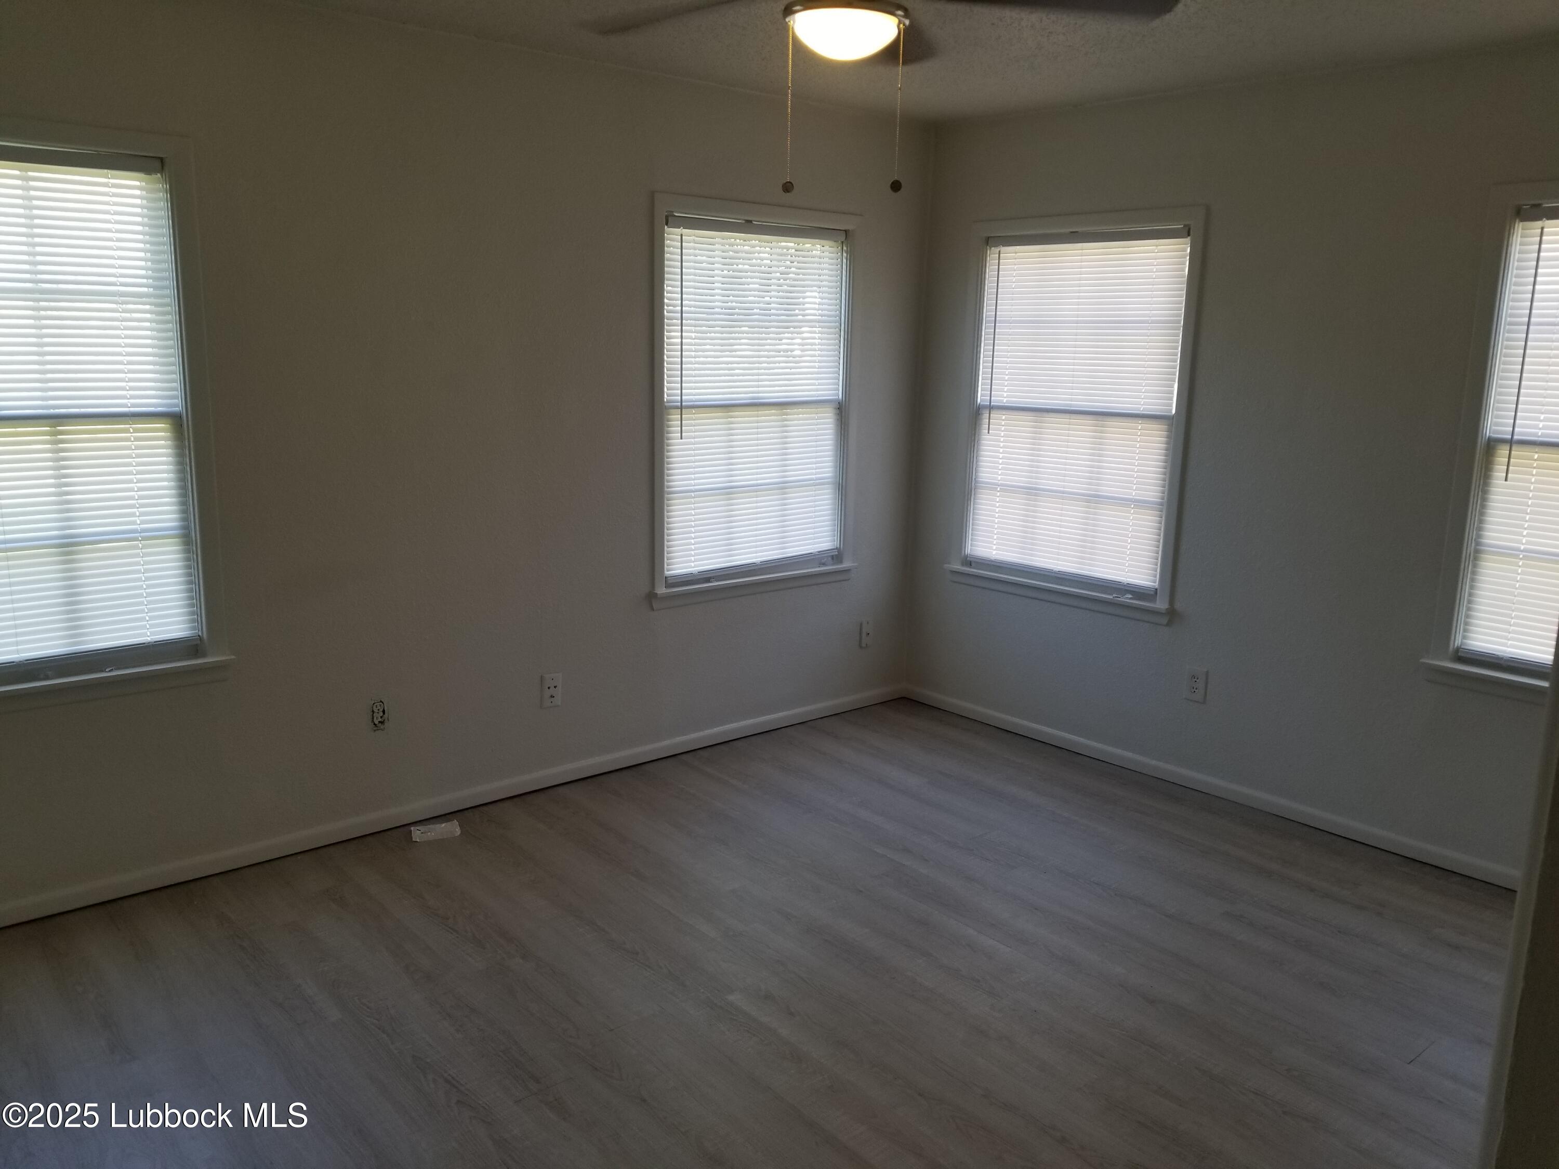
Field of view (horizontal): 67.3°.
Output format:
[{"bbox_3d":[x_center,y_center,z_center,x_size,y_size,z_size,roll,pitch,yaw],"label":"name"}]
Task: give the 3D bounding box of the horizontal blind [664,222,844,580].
[{"bbox_3d":[-0.076,-0.698,4.415,0.878,1.273,0.037,-9,15,-40],"label":"horizontal blind"}]

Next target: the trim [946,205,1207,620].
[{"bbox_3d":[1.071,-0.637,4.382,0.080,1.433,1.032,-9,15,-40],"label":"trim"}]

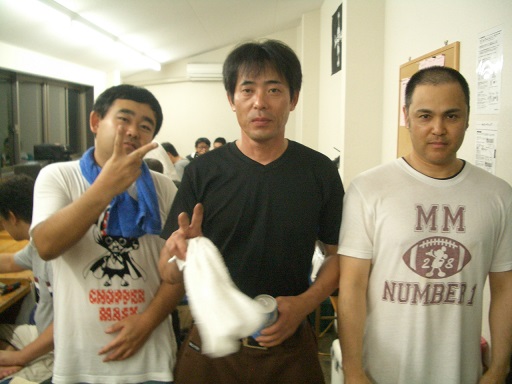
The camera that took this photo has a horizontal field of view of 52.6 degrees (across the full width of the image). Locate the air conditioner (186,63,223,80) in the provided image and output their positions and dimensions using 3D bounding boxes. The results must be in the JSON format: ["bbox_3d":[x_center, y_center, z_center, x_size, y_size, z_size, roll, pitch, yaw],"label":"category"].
[{"bbox_3d":[-0.625,-1.788,7.700,0.800,0.275,0.220,0,8,-1],"label":"air conditioner"}]

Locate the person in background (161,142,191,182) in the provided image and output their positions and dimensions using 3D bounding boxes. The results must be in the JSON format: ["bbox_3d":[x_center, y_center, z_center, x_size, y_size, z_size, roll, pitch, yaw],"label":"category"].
[{"bbox_3d":[-1.000,0.088,5.586,0.750,1.240,0.500,3,9,21],"label":"person in background"}]

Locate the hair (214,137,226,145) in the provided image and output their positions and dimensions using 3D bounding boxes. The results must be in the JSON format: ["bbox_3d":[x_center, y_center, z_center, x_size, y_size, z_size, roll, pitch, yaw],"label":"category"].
[{"bbox_3d":[-0.436,-0.626,6.549,0.170,0.140,0.200,2,8,11],"label":"hair"}]

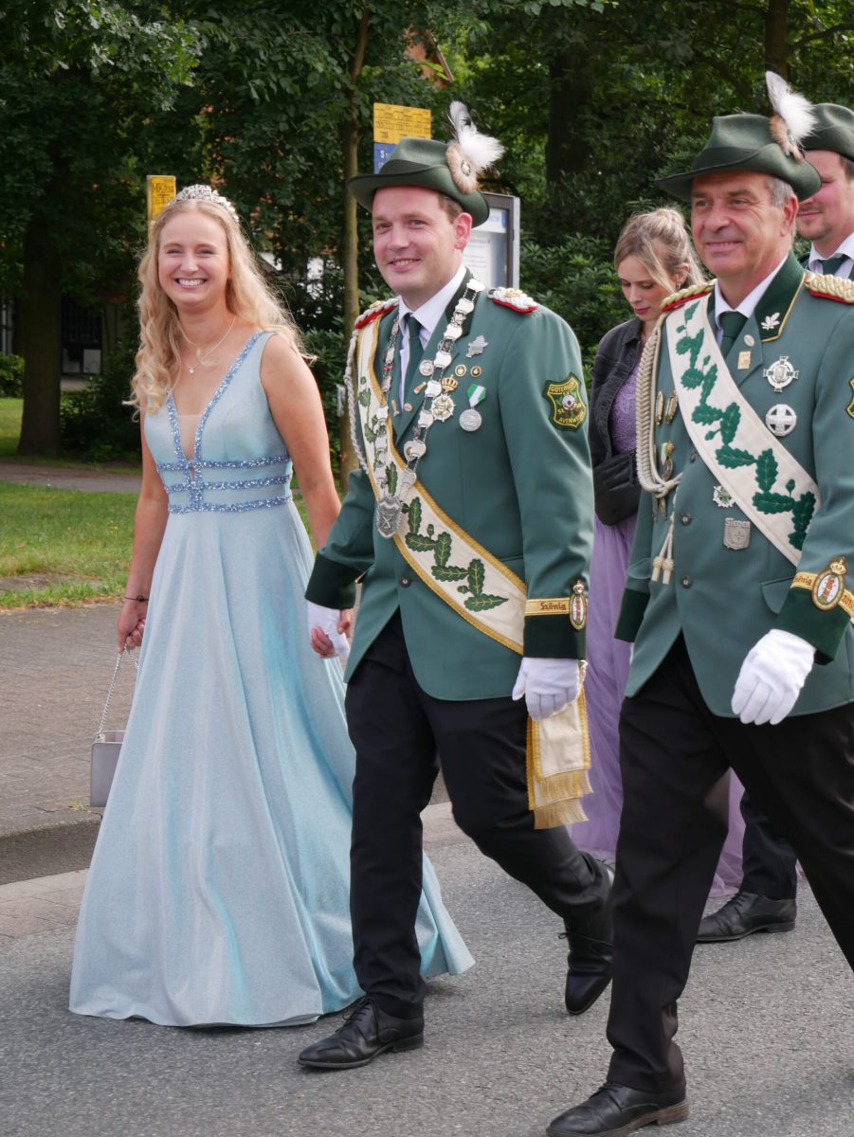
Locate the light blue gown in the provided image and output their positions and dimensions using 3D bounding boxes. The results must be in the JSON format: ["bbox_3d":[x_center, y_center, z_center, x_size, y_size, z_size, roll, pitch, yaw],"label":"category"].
[{"bbox_3d":[-0.370,0.208,5.534,0.900,1.475,0.710,-6,9,-43],"label":"light blue gown"}]

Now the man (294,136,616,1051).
[{"bbox_3d":[0.097,0.023,5.169,0.840,1.930,0.630,-6,9,-43],"label":"man"}]

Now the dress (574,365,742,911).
[{"bbox_3d":[0.660,0.118,6.611,0.700,1.400,0.620,-6,9,-43],"label":"dress"}]

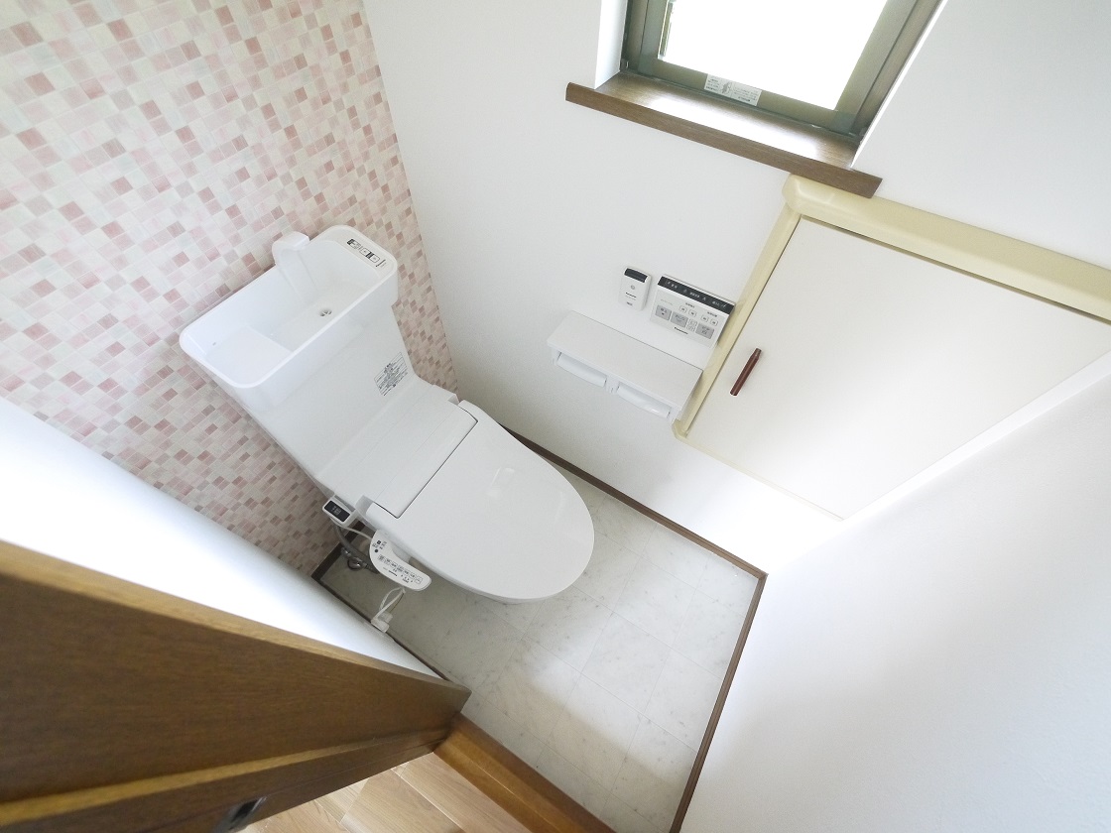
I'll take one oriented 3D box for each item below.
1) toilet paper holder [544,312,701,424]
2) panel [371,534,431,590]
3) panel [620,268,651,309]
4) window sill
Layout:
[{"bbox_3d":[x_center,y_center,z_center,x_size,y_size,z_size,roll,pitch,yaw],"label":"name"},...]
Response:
[{"bbox_3d":[0.145,-0.109,0.997,0.323,0.075,0.116,28,61,15],"label":"toilet paper holder"},{"bbox_3d":[-0.379,0.356,1.084,0.182,0.034,0.070,28,61,15],"label":"panel"},{"bbox_3d":[0.154,-0.249,0.879,0.051,0.076,0.020,28,61,15],"label":"panel"},{"bbox_3d":[0.229,-0.415,0.638,0.451,0.024,0.081,28,61,15],"label":"window sill"}]

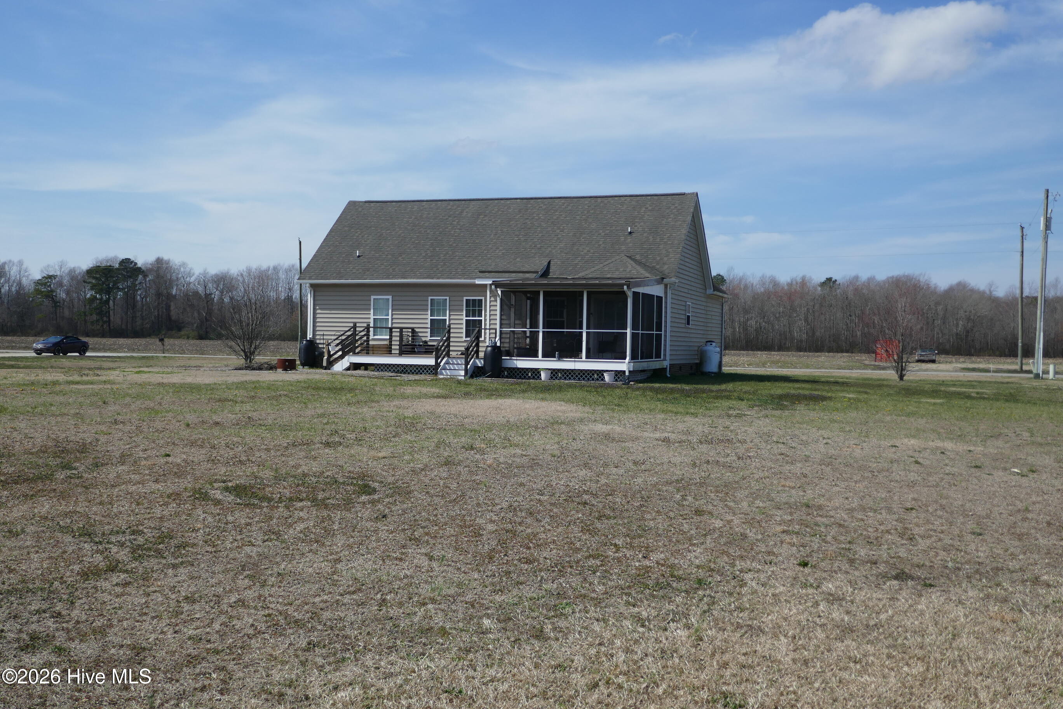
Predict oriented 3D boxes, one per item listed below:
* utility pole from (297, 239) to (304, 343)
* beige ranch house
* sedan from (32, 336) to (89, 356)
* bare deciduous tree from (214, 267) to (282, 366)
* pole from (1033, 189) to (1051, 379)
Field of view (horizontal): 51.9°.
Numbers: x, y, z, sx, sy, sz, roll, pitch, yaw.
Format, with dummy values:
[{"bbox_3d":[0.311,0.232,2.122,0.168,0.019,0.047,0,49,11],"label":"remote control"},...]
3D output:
[{"bbox_3d":[-20.707,-5.031,97.566,0.280,10.377,0.280,1,1,19],"label":"utility pole"},{"bbox_3d":[-0.857,-2.659,40.311,13.900,6.400,14.800,1,1,19],"label":"beige ranch house"},{"bbox_3d":[-35.423,-0.645,82.291,1.840,1.440,4.690,1,1,18],"label":"sedan"},{"bbox_3d":[-11.596,-1.559,44.800,2.800,4.037,2.800,1,1,19],"label":"bare deciduous tree"},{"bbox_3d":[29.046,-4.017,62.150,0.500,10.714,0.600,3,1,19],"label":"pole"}]

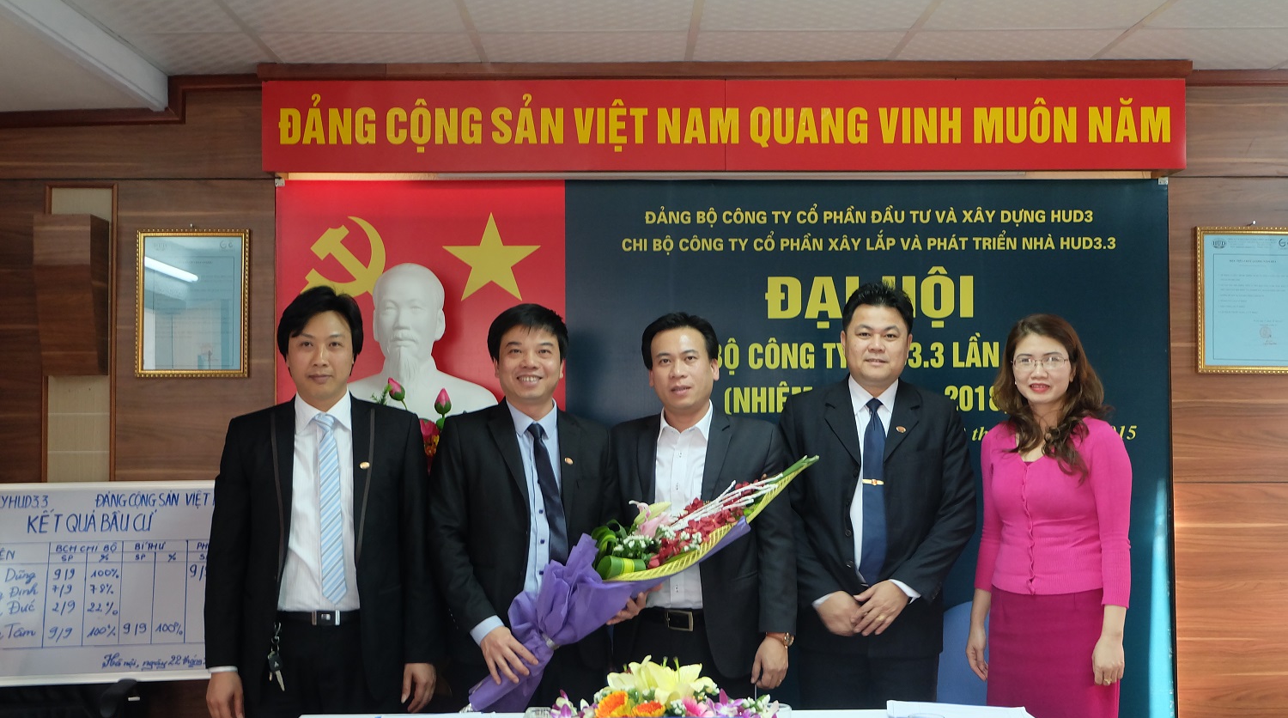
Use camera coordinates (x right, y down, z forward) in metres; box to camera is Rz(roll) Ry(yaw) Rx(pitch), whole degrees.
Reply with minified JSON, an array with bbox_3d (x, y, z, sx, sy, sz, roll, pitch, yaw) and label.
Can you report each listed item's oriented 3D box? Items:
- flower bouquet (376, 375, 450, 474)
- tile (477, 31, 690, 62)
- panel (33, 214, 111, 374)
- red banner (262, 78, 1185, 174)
[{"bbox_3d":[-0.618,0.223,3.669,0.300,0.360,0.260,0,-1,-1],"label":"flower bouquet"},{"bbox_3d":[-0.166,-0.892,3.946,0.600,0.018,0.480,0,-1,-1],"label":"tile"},{"bbox_3d":[-1.734,-0.191,4.117,0.175,0.472,0.140,0,-1,-1],"label":"panel"},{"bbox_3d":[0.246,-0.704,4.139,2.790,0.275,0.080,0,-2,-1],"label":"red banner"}]

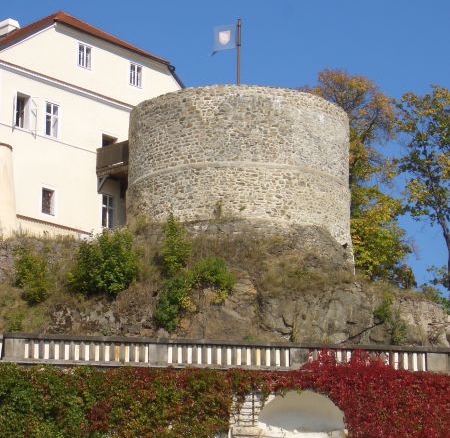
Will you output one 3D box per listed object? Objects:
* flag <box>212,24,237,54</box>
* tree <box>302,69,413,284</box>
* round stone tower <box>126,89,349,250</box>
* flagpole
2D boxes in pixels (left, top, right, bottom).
[{"bbox_3d":[-0.023,-8.277,69.940,1.100,1.280,0.150,-4,-12,20],"label":"flag"},{"bbox_3d":[6.378,-2.090,73.975,5.700,10.760,5.500,0,-12,0],"label":"tree"},{"bbox_3d":[0.652,-1.604,68.934,10.000,6.200,10.000,0,-12,0],"label":"round stone tower"},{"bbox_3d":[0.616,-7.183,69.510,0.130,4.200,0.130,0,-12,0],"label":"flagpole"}]

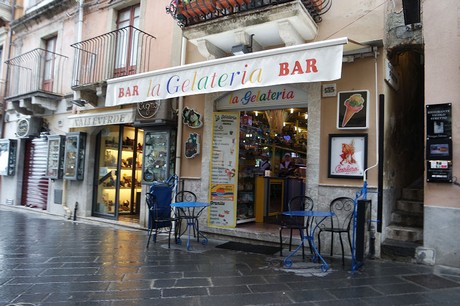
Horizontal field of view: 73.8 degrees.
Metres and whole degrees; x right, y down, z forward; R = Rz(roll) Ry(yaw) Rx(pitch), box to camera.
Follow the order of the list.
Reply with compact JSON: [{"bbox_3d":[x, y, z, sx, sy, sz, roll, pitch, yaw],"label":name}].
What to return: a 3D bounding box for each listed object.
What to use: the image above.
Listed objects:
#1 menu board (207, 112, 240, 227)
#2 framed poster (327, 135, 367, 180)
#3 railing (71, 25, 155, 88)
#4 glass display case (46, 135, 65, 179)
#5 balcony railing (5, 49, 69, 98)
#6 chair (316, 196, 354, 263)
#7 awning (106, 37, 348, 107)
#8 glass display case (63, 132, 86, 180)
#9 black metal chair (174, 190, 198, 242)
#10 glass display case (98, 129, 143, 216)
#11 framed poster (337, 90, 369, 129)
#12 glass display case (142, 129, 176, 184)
[{"bbox_3d":[-0.111,0.336,6.245,0.570,2.350,0.050,1,-3,11],"label":"menu board"},{"bbox_3d":[1.931,0.057,5.013,0.600,0.730,0.040,1,-3,29],"label":"framed poster"},{"bbox_3d":[-2.925,-2.176,7.510,2.360,1.070,0.740,0,-3,33],"label":"railing"},{"bbox_3d":[-5.145,0.127,9.130,0.680,1.250,0.220,0,-3,33],"label":"glass display case"},{"bbox_3d":[-6.048,-2.265,9.464,2.330,1.150,0.780,0,-3,33],"label":"balcony railing"},{"bbox_3d":[1.573,1.123,4.575,0.430,0.900,0.530,0,-3,31],"label":"chair"},{"bbox_3d":[0.043,-1.187,4.685,3.676,1.038,1.804,0,-3,32],"label":"awning"},{"bbox_3d":[-4.313,0.106,8.580,0.680,1.250,0.220,0,-3,33],"label":"glass display case"},{"bbox_3d":[-0.818,1.209,5.874,0.430,0.900,0.530,2,-3,-8],"label":"black metal chair"},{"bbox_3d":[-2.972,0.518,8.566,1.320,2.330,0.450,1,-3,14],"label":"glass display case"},{"bbox_3d":[2.014,-0.690,4.994,0.465,0.620,0.060,1,-3,29],"label":"framed poster"},{"bbox_3d":[-1.556,0.093,6.833,0.800,1.230,0.240,0,-3,33],"label":"glass display case"}]

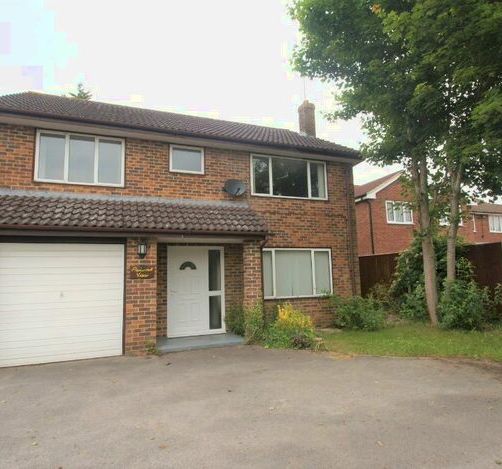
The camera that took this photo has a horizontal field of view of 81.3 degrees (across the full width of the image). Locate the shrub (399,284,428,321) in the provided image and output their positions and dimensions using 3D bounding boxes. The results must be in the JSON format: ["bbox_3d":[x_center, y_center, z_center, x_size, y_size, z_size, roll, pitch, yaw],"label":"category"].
[{"bbox_3d":[4.490,1.791,8.024,0.720,0.900,0.700,1,-5,-19],"label":"shrub"}]

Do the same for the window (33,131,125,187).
[{"bbox_3d":[-3.683,-1.627,6.381,1.713,1.139,0.100,1,-6,-20],"label":"window"}]

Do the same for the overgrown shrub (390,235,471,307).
[{"bbox_3d":[5.391,1.179,8.860,1.600,2.200,1.650,1,-5,-19],"label":"overgrown shrub"}]

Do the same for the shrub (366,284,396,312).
[{"bbox_3d":[4.244,2.049,9.500,0.800,0.970,0.750,1,-6,-20],"label":"shrub"}]

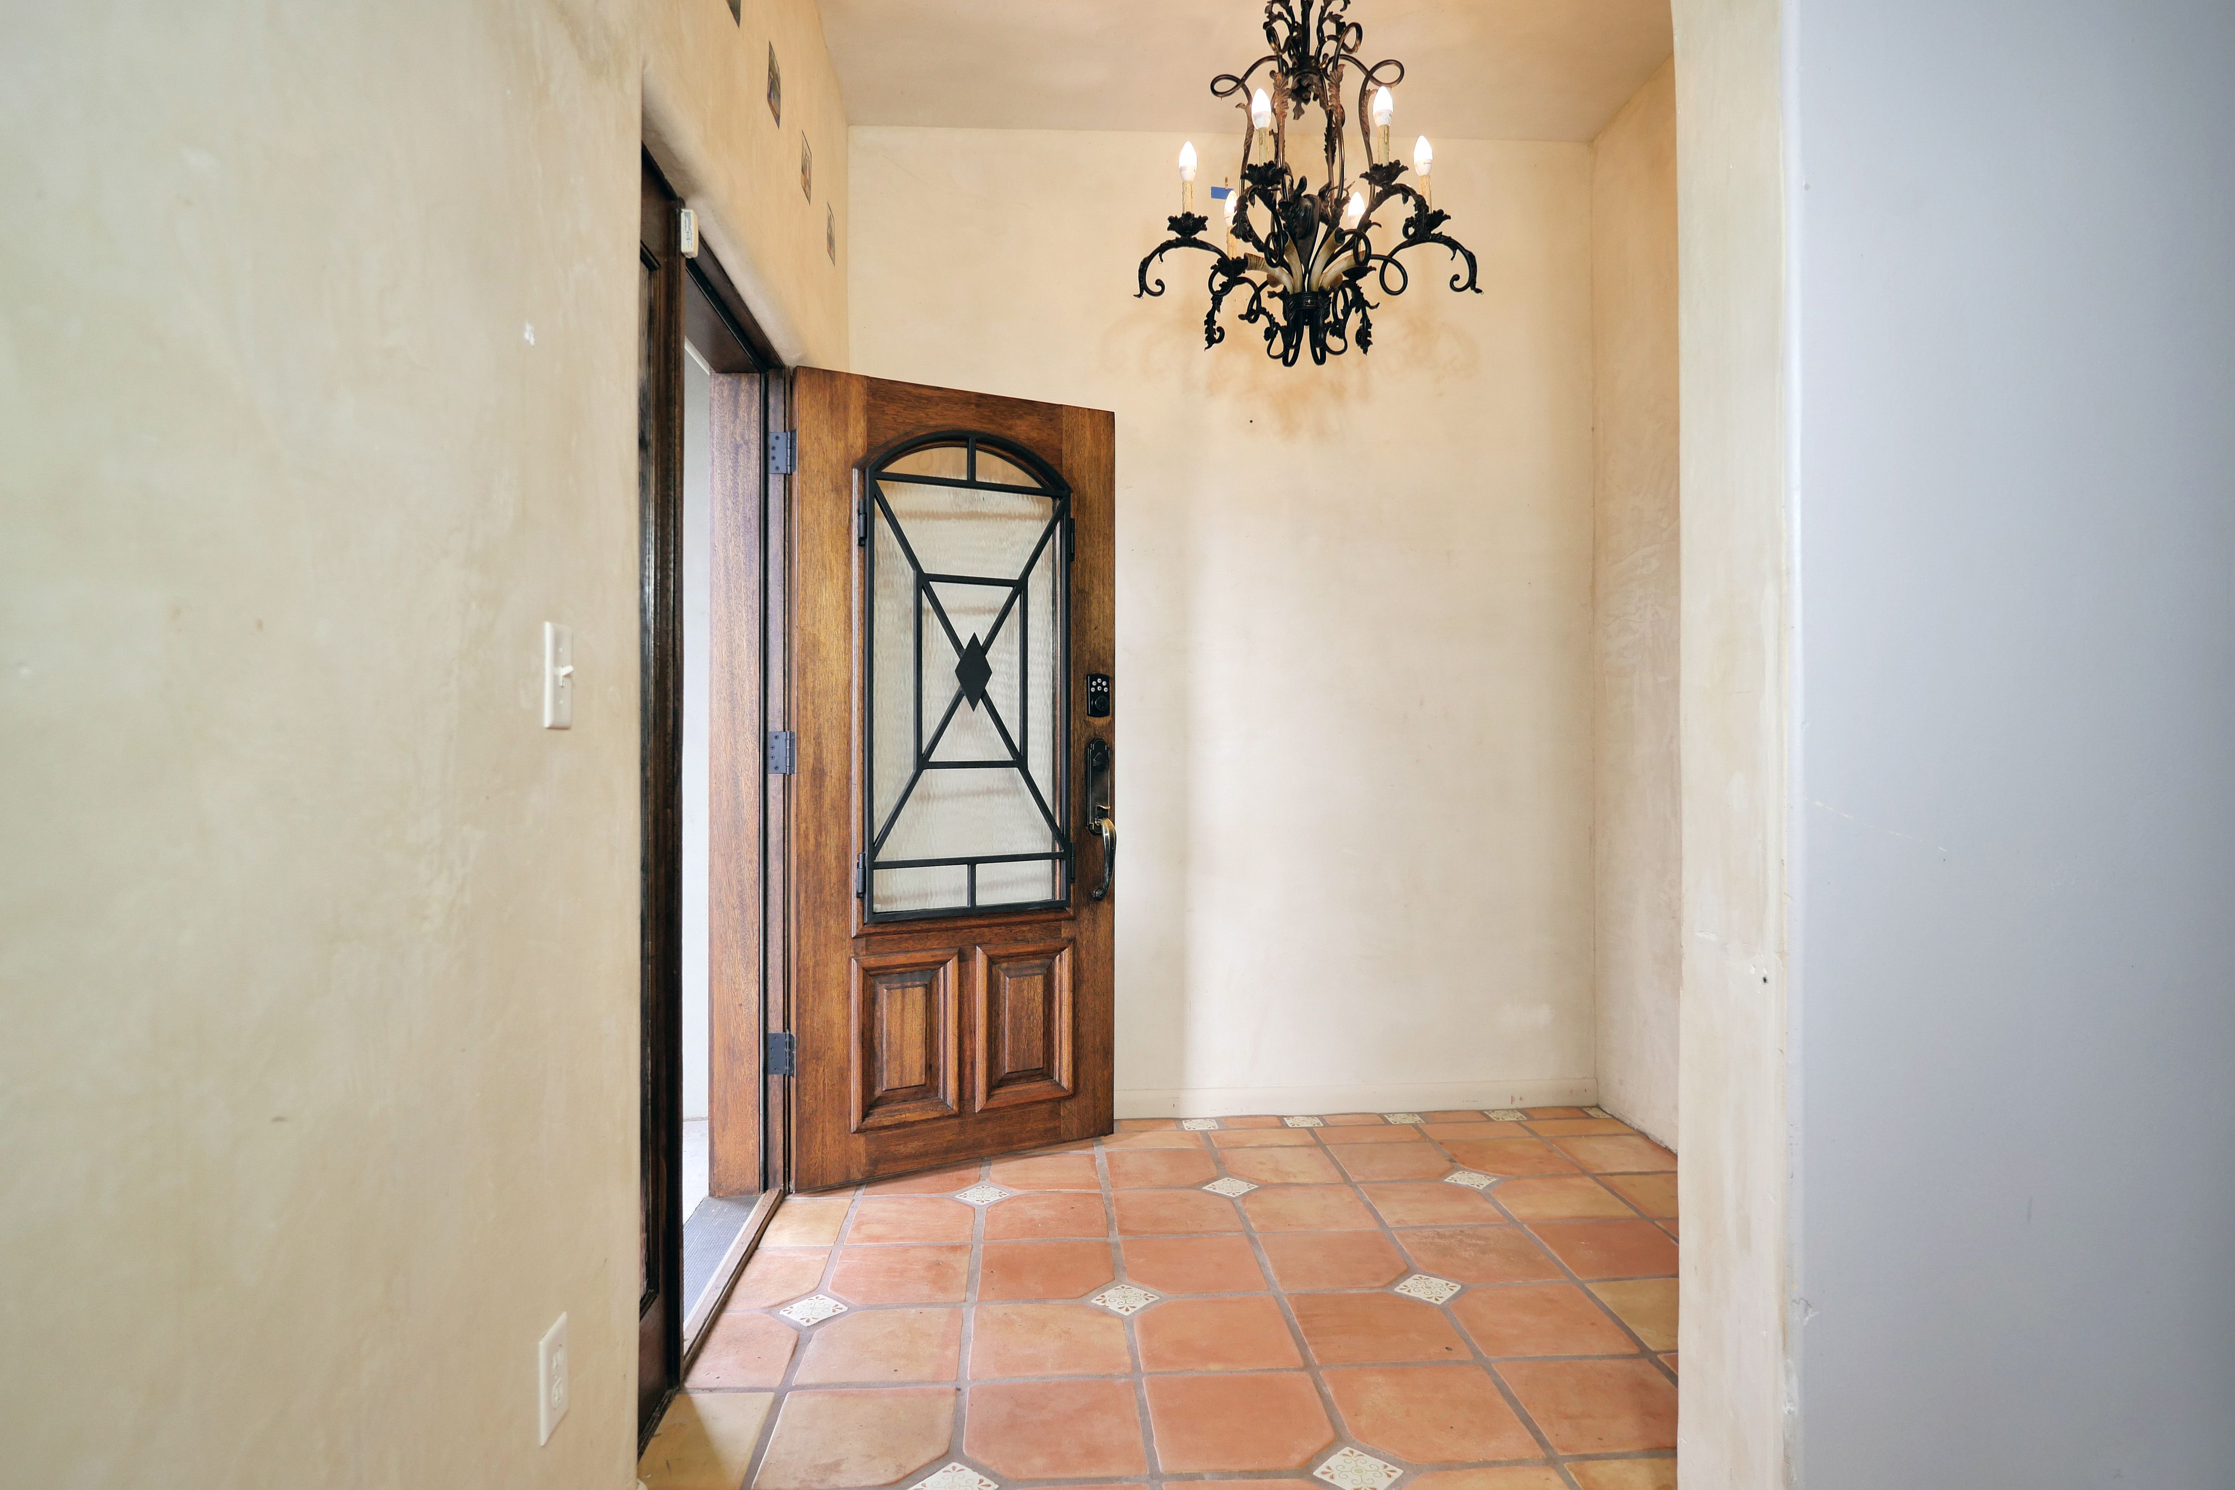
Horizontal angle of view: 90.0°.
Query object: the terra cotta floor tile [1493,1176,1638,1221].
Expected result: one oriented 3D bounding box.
[{"bbox_3d":[1.099,1.146,2.795,0.298,0.020,0.264,0,0,-4],"label":"terra cotta floor tile"}]

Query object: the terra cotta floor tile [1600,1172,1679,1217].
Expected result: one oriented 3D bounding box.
[{"bbox_3d":[1.414,1.143,2.812,0.295,0.016,0.270,0,0,-4],"label":"terra cotta floor tile"}]

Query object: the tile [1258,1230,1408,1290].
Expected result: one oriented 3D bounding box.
[{"bbox_3d":[0.483,1.146,2.468,0.298,0.020,0.264,0,0,-4],"label":"tile"}]

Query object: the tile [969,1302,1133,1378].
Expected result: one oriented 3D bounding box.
[{"bbox_3d":[-0.127,1.143,2.135,0.293,0.016,0.264,0,0,-4],"label":"tile"}]

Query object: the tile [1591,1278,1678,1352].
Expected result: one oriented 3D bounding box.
[{"bbox_3d":[1.111,1.114,2.176,0.282,0.015,0.253,0,0,-4],"label":"tile"}]

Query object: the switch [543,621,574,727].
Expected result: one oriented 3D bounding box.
[{"bbox_3d":[-0.626,-0.078,1.262,0.018,0.116,0.070,0,0,-4],"label":"switch"}]

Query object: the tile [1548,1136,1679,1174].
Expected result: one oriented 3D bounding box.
[{"bbox_3d":[1.395,1.143,3.106,0.290,0.016,0.266,0,0,-5],"label":"tile"}]

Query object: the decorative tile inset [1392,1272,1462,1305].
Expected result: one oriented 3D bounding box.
[{"bbox_3d":[0.638,1.114,2.280,0.097,0.012,0.097,0,0,41],"label":"decorative tile inset"}]

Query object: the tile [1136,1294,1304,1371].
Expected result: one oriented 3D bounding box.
[{"bbox_3d":[0.186,1.146,2.161,0.298,0.020,0.264,0,0,-4],"label":"tile"}]

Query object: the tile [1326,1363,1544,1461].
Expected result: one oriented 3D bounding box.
[{"bbox_3d":[0.513,1.113,1.856,0.282,0.015,0.253,0,0,-4],"label":"tile"}]

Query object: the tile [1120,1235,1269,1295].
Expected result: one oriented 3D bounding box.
[{"bbox_3d":[0.165,1.146,2.441,0.298,0.020,0.264,0,0,-4],"label":"tile"}]

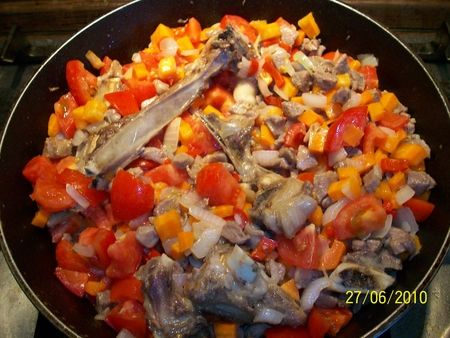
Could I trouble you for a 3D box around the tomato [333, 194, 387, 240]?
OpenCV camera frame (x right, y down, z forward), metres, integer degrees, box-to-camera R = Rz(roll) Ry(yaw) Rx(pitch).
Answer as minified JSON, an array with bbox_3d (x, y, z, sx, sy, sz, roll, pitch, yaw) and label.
[{"bbox_3d":[0.086,0.031,0.284,0.035,0.025,0.030,-1,59,2],"label":"tomato"}]

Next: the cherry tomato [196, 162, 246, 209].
[{"bbox_3d":[-0.002,0.011,0.298,0.034,0.028,0.031,-1,59,2],"label":"cherry tomato"}]

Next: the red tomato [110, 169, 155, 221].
[{"bbox_3d":[-0.063,0.017,0.301,0.030,0.028,0.034,-1,59,2],"label":"red tomato"}]

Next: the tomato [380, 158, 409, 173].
[{"bbox_3d":[0.117,-0.002,0.305,0.019,0.010,0.010,-1,59,2],"label":"tomato"}]

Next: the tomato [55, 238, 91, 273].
[{"bbox_3d":[-0.101,0.057,0.293,0.024,0.020,0.022,-1,59,2],"label":"tomato"}]

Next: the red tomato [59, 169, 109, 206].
[{"bbox_3d":[-0.100,0.013,0.314,0.034,0.024,0.027,-1,59,2],"label":"red tomato"}]

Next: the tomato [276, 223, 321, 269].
[{"bbox_3d":[0.046,0.048,0.280,0.030,0.023,0.028,-1,59,2],"label":"tomato"}]

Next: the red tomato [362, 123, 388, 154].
[{"bbox_3d":[0.108,-0.022,0.317,0.021,0.020,0.023,-1,59,2],"label":"red tomato"}]

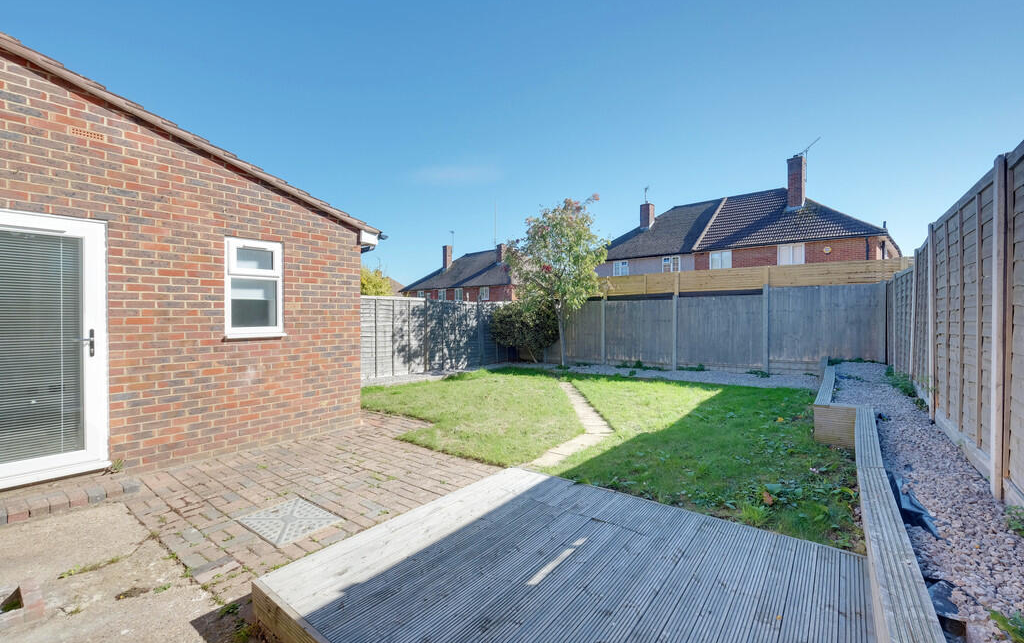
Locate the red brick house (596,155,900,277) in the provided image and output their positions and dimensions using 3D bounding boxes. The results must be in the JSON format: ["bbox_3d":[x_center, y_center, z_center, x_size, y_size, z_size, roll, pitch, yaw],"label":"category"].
[{"bbox_3d":[11.840,-3.240,23.600,13.900,9.200,9.200,1,1,43],"label":"red brick house"}]

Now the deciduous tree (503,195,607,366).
[{"bbox_3d":[1.300,-1.240,13.000,3.050,5.200,2.900,0,1,0],"label":"deciduous tree"}]

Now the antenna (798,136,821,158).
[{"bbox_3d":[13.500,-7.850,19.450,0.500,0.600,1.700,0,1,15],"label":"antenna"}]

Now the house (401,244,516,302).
[{"bbox_3d":[-2.030,-2.320,36.600,13.800,8.800,9.200,1,1,43],"label":"house"}]

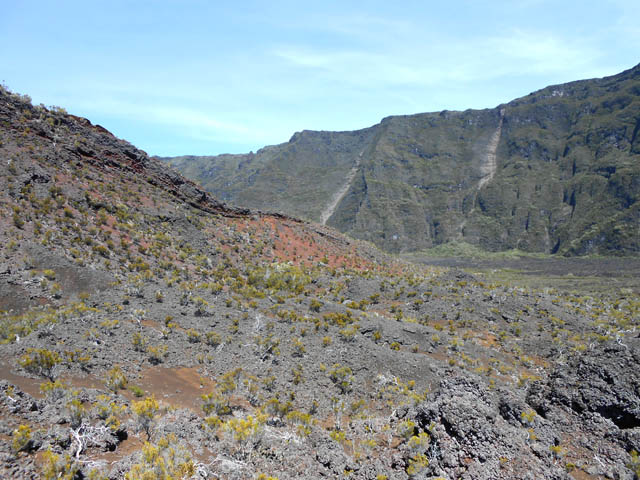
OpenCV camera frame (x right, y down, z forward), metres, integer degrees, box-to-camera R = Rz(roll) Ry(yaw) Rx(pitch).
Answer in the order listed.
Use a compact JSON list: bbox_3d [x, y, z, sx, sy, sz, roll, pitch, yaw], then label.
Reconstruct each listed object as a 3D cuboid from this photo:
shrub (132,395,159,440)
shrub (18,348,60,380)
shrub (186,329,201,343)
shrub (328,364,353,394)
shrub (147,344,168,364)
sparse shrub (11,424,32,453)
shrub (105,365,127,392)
[{"bbox_3d":[-4.548,4.626,12.529,0.674,1.157,0.620,0,0,0],"label":"shrub"},{"bbox_3d":[-10.465,4.645,17.934,1.554,1.149,1.430,0,0,0],"label":"shrub"},{"bbox_3d":[-6.435,4.858,24.452,0.710,0.689,0.653,0,0,0],"label":"shrub"},{"bbox_3d":[0.693,4.717,16.253,0.808,0.979,0.743,0,0,0],"label":"shrub"},{"bbox_3d":[-6.816,4.802,20.162,0.919,0.810,0.845,0,0,0],"label":"shrub"},{"bbox_3d":[-7.335,4.878,11.813,0.538,0.665,0.495,0,0,0],"label":"sparse shrub"},{"bbox_3d":[-7.002,4.743,16.460,0.750,0.926,0.690,0,0,0],"label":"shrub"}]

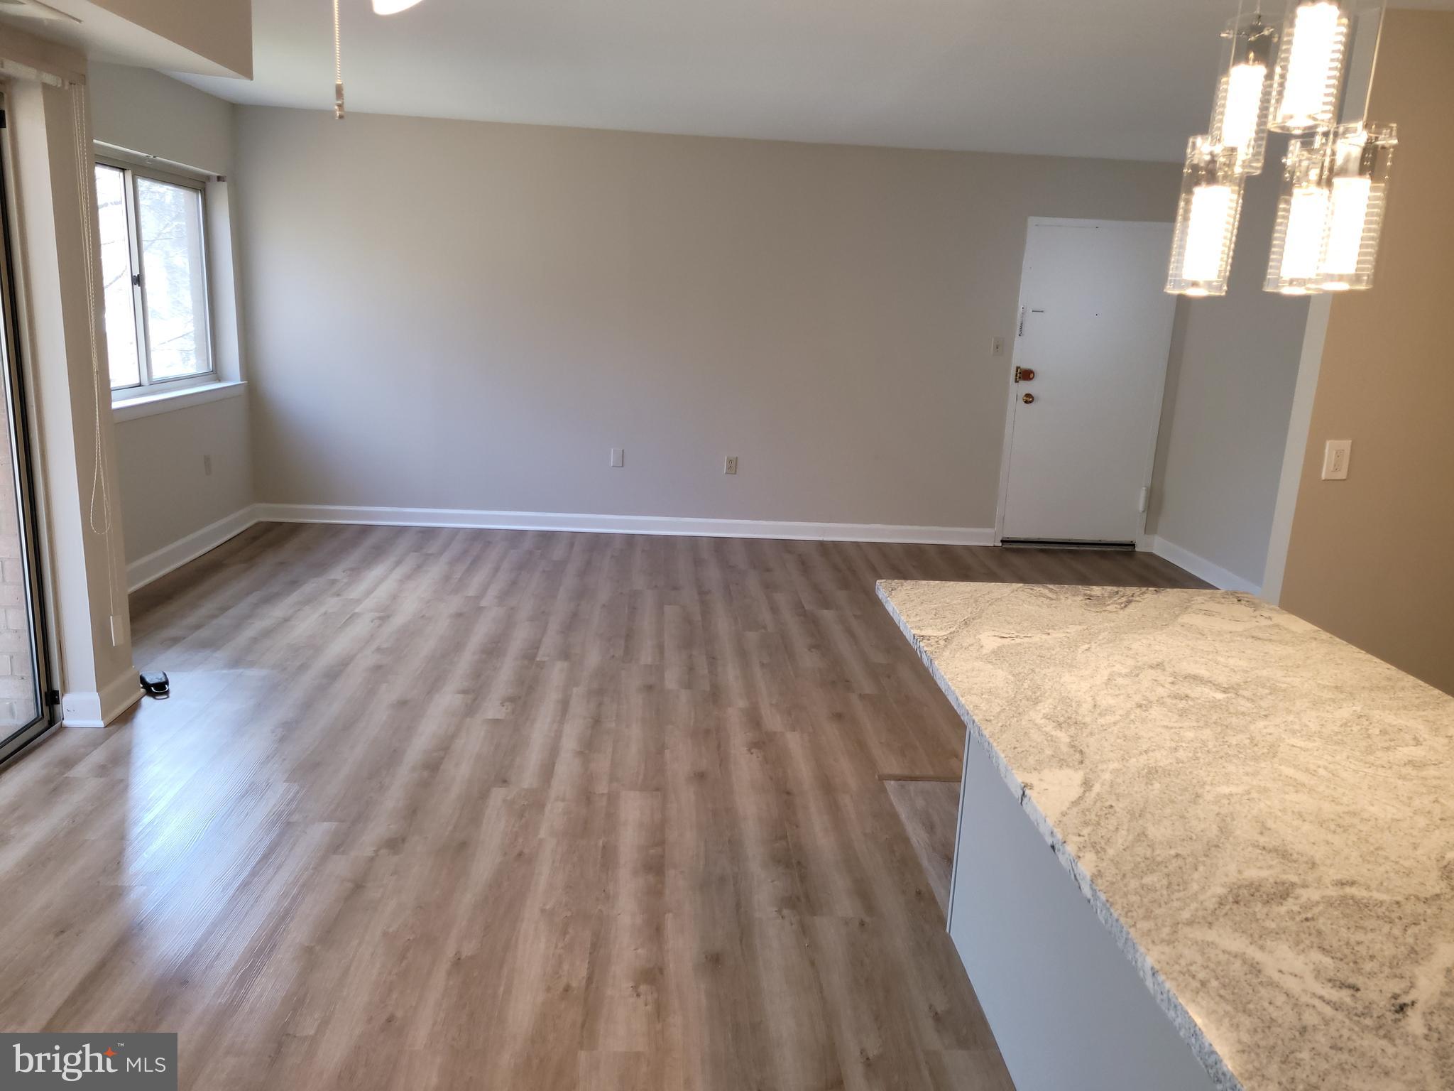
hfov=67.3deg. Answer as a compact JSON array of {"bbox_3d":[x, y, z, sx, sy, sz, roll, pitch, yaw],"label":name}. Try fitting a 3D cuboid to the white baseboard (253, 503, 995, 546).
[{"bbox_3d":[-0.594,-0.129,7.010,4.714,0.117,0.022,2,13,-4],"label":"white baseboard"}]

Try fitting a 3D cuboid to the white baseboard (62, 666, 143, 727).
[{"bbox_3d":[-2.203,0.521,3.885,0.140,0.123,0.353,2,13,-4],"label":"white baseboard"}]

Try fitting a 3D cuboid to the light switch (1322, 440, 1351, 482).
[{"bbox_3d":[1.819,-0.254,3.255,0.074,0.118,0.010,2,13,-4],"label":"light switch"}]

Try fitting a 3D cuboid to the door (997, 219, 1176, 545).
[{"bbox_3d":[2.304,-0.995,6.984,0.980,2.044,0.055,2,13,-4],"label":"door"}]

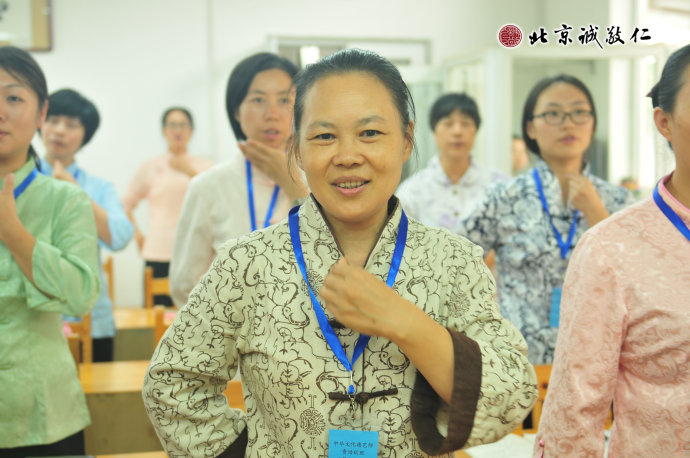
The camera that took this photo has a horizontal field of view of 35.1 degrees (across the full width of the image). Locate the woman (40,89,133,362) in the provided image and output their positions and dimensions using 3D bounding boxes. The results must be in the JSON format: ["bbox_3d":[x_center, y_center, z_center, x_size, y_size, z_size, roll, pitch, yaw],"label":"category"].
[{"bbox_3d":[-0.891,0.351,3.528,0.470,1.599,0.320,0,5,7],"label":"woman"}]

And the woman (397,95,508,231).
[{"bbox_3d":[0.373,0.328,3.728,0.480,1.578,0.300,-1,5,0],"label":"woman"}]

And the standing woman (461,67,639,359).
[{"bbox_3d":[0.521,0.406,2.801,0.470,1.592,0.320,-2,5,-11],"label":"standing woman"}]

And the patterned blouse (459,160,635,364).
[{"bbox_3d":[0.516,0.113,2.763,0.460,0.573,0.290,-2,5,-11],"label":"patterned blouse"}]

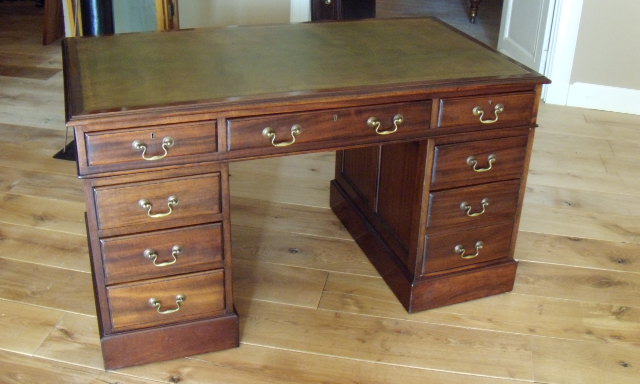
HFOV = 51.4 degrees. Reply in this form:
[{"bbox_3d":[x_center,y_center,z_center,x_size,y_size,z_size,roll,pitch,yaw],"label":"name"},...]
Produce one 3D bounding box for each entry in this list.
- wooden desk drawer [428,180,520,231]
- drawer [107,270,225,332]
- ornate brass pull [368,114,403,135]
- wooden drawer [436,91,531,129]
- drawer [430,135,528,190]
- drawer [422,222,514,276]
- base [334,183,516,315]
[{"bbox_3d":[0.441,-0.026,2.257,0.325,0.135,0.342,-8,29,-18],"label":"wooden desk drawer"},{"bbox_3d":[-0.482,0.241,2.034,0.325,0.153,0.342,-8,29,-18],"label":"drawer"},{"bbox_3d":[0.186,-0.184,1.869,0.112,0.057,0.035,-8,29,-18],"label":"ornate brass pull"},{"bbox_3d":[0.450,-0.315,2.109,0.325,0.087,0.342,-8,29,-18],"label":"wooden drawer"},{"bbox_3d":[0.446,-0.165,2.186,0.325,0.130,0.342,-8,29,-18],"label":"drawer"},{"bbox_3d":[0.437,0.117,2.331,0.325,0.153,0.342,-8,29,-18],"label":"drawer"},{"bbox_3d":[0.363,0.156,2.574,0.398,0.118,0.764,-8,29,-18],"label":"base"}]

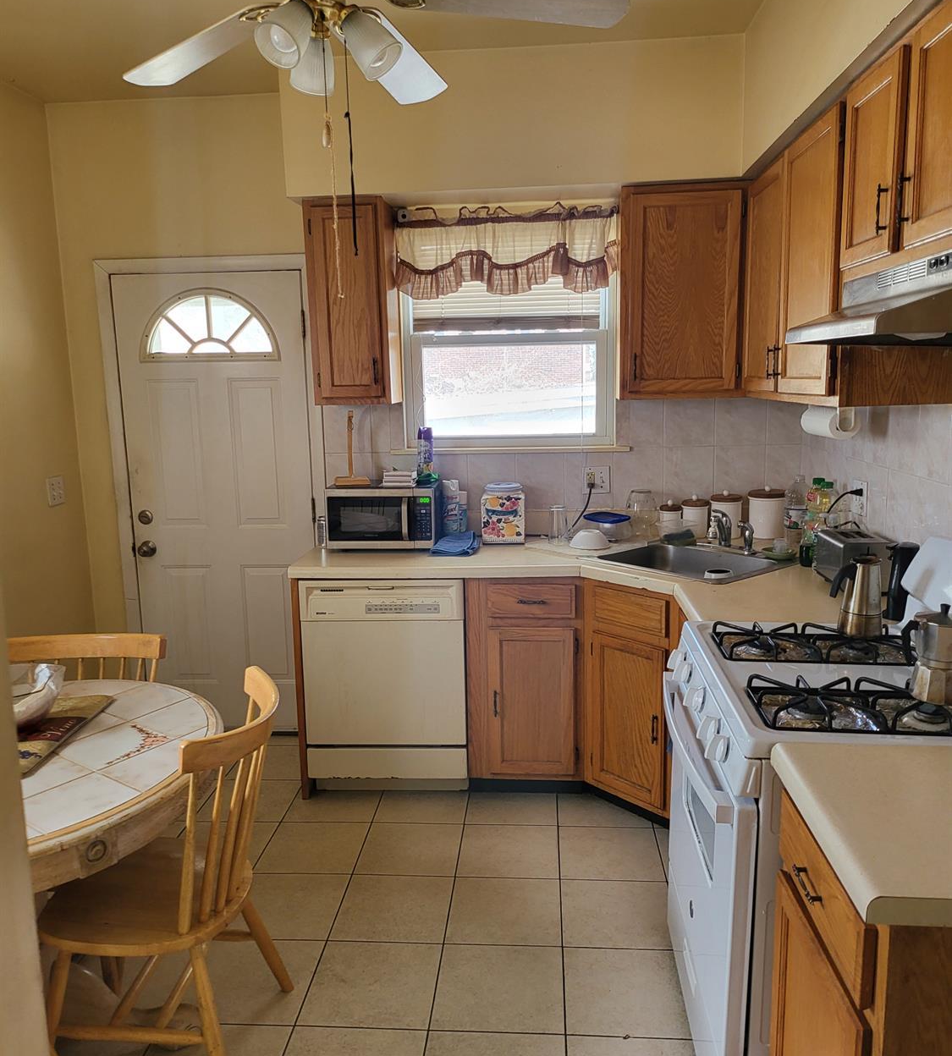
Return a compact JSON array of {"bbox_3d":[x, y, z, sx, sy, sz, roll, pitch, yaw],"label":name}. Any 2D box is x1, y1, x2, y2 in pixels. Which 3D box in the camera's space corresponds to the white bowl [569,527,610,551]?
[{"bbox_3d":[0.456,0.039,3.498,0.166,0.066,0.166,0,10,4],"label":"white bowl"}]

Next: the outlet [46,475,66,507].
[{"bbox_3d":[-1.725,-0.150,3.617,0.010,0.116,0.117,-1,10,4],"label":"outlet"}]

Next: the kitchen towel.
[{"bbox_3d":[-0.071,0.053,3.417,0.185,0.055,0.200,-1,10,4],"label":"kitchen towel"}]

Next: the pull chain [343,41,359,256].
[{"bbox_3d":[-0.284,-0.860,2.001,0.018,0.465,0.016,-1,10,4],"label":"pull chain"}]

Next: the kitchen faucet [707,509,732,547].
[{"bbox_3d":[0.920,0.004,3.308,0.055,0.150,0.165,5,12,34],"label":"kitchen faucet"}]

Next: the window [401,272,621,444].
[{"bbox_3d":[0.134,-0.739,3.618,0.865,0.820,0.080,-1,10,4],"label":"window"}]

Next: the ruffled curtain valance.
[{"bbox_3d":[0.120,-1.103,3.520,0.896,0.360,0.090,0,10,4],"label":"ruffled curtain valance"}]

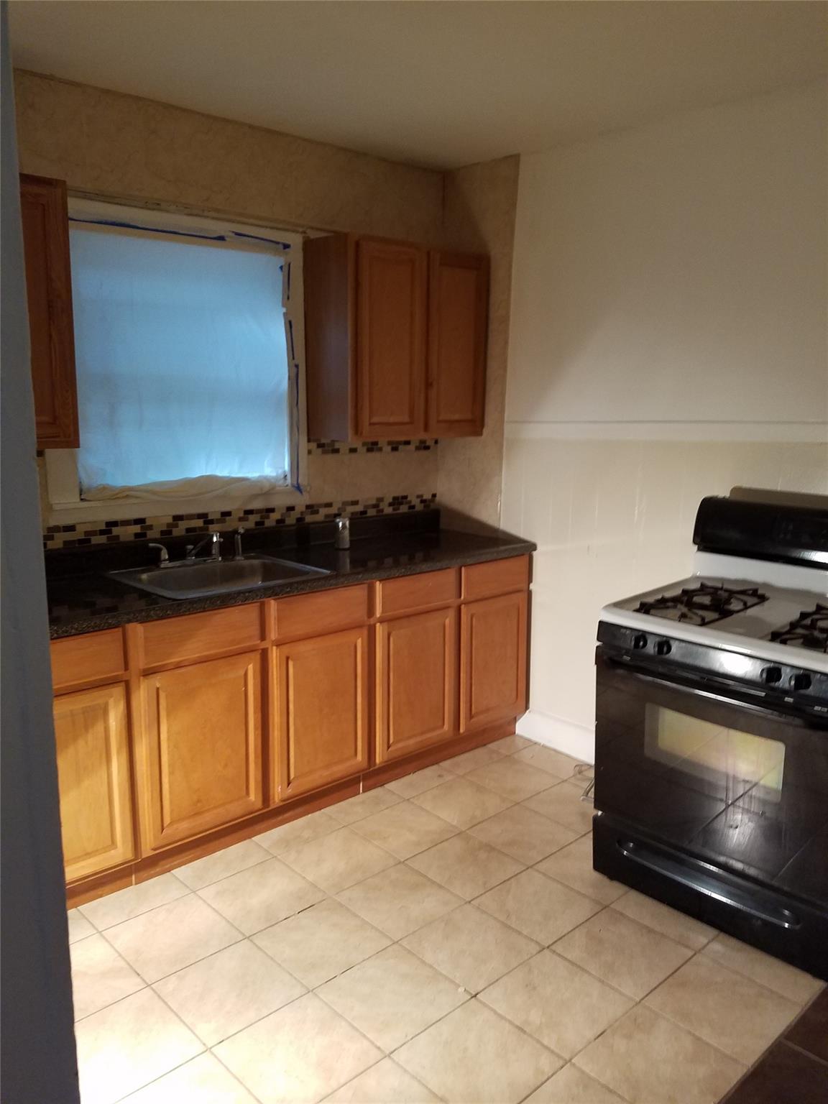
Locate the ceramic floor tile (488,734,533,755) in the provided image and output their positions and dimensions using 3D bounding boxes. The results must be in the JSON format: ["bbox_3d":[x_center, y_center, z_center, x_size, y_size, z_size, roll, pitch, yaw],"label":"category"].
[{"bbox_3d":[0.443,0.879,3.739,0.205,0.010,0.143,-9,14,-43],"label":"ceramic floor tile"}]

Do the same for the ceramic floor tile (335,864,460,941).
[{"bbox_3d":[-0.044,1.093,2.601,0.300,0.010,0.300,-9,14,-43],"label":"ceramic floor tile"}]

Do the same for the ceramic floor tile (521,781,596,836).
[{"bbox_3d":[0.615,0.981,3.192,0.299,0.010,0.299,-9,14,-42],"label":"ceramic floor tile"}]

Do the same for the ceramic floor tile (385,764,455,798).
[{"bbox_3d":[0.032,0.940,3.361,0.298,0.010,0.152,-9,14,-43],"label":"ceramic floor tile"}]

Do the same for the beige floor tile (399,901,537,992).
[{"bbox_3d":[0.163,1.123,2.367,0.299,0.010,0.299,-9,14,-42],"label":"beige floor tile"}]

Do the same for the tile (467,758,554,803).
[{"bbox_3d":[0.415,0.949,3.451,0.300,0.010,0.300,-9,14,-43],"label":"tile"}]

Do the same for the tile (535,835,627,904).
[{"bbox_3d":[0.602,1.056,2.769,0.298,0.010,0.298,-9,14,-43],"label":"tile"}]

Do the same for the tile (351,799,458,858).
[{"bbox_3d":[-0.030,1.008,3.001,0.299,0.010,0.299,-9,14,-42],"label":"tile"}]

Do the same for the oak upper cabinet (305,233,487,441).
[{"bbox_3d":[-0.053,-0.886,3.578,0.787,0.788,0.303,-9,14,-42],"label":"oak upper cabinet"}]

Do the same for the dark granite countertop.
[{"bbox_3d":[-0.469,0.025,3.116,2.209,0.139,0.611,-9,14,-43],"label":"dark granite countertop"}]

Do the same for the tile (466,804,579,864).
[{"bbox_3d":[0.400,1.026,3.017,0.300,0.010,0.300,-9,14,-43],"label":"tile"}]

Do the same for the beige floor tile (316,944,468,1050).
[{"bbox_3d":[-0.056,1.167,2.182,0.300,0.010,0.300,-9,14,-43],"label":"beige floor tile"}]

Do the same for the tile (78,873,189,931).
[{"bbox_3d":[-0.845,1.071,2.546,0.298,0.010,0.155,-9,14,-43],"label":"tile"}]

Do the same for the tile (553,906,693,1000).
[{"bbox_3d":[0.589,1.131,2.350,0.298,0.010,0.298,-9,14,-43],"label":"tile"}]

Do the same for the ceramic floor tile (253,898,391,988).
[{"bbox_3d":[-0.262,1.113,2.372,0.298,0.010,0.298,-9,14,-43],"label":"ceramic floor tile"}]

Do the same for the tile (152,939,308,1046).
[{"bbox_3d":[-0.482,1.151,2.176,0.299,0.010,0.299,-9,14,-42],"label":"tile"}]

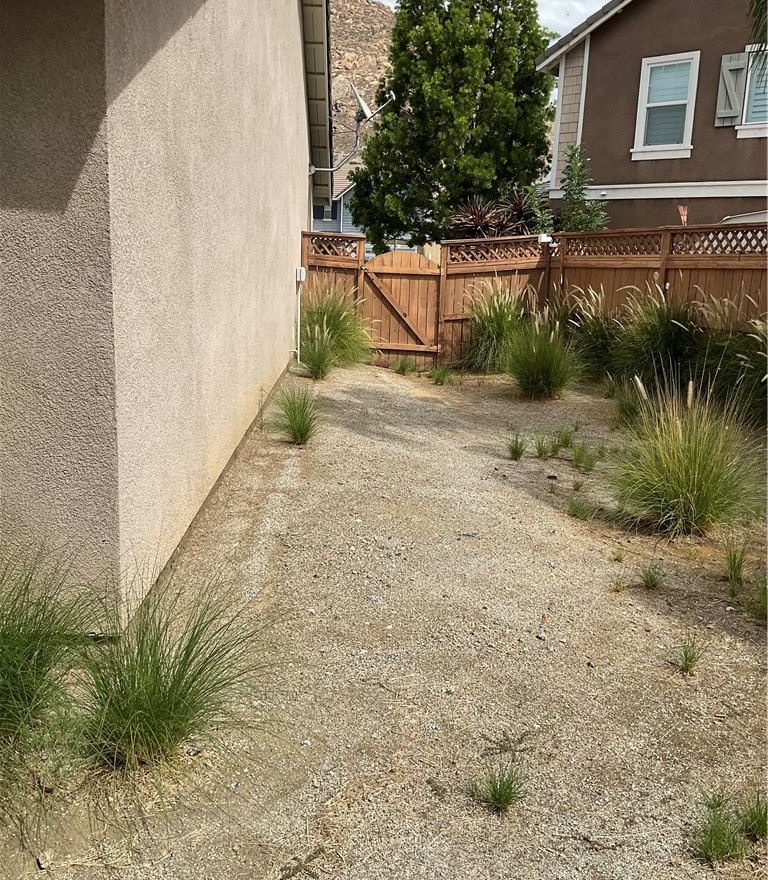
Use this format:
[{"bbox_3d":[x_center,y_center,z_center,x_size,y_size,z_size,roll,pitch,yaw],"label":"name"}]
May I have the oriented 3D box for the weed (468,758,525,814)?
[{"bbox_3d":[0.304,0.927,2.319,0.142,0.118,0.126,4,11,9],"label":"weed"}]

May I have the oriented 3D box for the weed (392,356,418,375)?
[{"bbox_3d":[0.326,-1.136,13.018,0.395,0.263,0.364,2,11,1],"label":"weed"}]

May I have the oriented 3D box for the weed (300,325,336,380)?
[{"bbox_3d":[-0.906,-1.214,11.870,0.501,0.762,0.461,1,11,-4],"label":"weed"}]

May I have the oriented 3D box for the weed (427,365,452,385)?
[{"bbox_3d":[0.717,-0.855,11.087,0.334,0.203,0.295,3,11,4],"label":"weed"}]

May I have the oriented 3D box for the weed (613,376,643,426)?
[{"bbox_3d":[2.572,-0.408,9.006,0.348,0.519,0.321,5,11,16],"label":"weed"}]

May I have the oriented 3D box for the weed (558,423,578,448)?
[{"bbox_3d":[1.554,-0.040,7.267,0.186,0.157,0.164,4,11,12],"label":"weed"}]

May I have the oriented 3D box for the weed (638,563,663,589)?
[{"bbox_3d":[1.309,0.666,4.213,0.118,0.134,0.109,6,11,18],"label":"weed"}]

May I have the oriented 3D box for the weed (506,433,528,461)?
[{"bbox_3d":[1.106,0.051,7.110,0.183,0.229,0.168,4,11,9],"label":"weed"}]

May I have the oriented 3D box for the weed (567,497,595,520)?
[{"bbox_3d":[1.243,0.425,5.428,0.178,0.140,0.163,5,11,13],"label":"weed"}]

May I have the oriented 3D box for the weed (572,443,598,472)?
[{"bbox_3d":[1.502,0.121,6.396,0.193,0.180,0.170,5,11,13],"label":"weed"}]

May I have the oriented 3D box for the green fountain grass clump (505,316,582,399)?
[{"bbox_3d":[2.049,-1.072,11.021,1.011,1.021,0.930,4,11,10],"label":"green fountain grass clump"}]

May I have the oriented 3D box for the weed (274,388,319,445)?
[{"bbox_3d":[-0.713,-0.189,6.993,0.356,0.406,0.314,1,11,-6],"label":"weed"}]

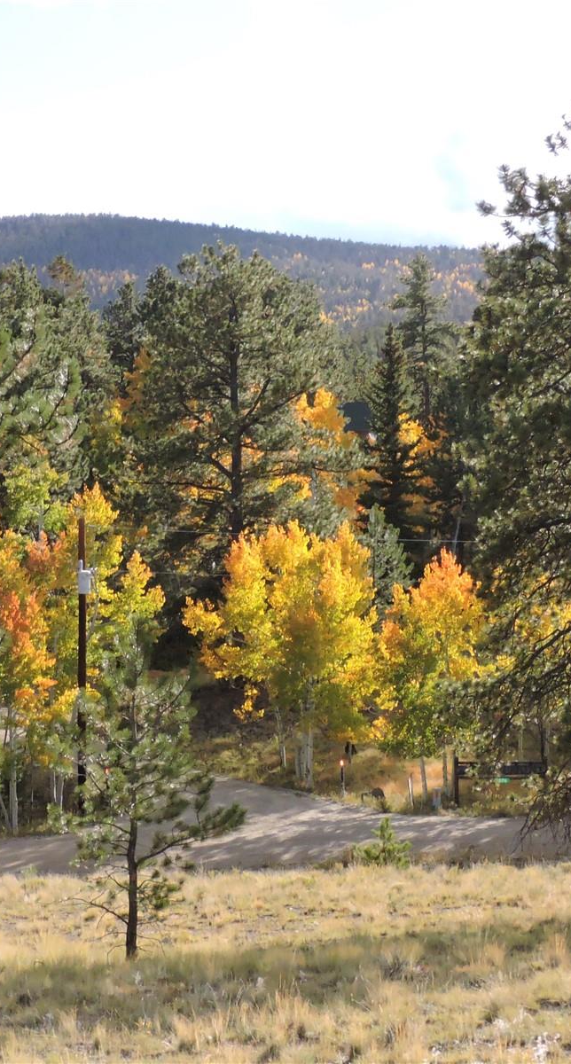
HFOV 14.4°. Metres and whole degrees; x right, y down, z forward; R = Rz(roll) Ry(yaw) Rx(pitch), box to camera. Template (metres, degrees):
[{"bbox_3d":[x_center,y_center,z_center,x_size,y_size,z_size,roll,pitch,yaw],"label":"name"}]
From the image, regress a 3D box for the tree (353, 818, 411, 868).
[{"bbox_3d":[1.925,6.229,45.000,1.170,1.060,1.140,0,0,0],"label":"tree"}]

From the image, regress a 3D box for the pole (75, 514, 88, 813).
[{"bbox_3d":[-6.062,3.970,67.000,0.360,8.960,0.360,0,0,0],"label":"pole"}]

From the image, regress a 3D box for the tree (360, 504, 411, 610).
[{"bbox_3d":[3.481,1.810,80.000,2.200,5.470,2.200,0,0,0],"label":"tree"}]

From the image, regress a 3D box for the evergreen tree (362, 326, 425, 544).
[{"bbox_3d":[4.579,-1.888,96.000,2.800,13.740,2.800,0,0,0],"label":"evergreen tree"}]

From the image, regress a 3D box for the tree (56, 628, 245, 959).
[{"bbox_3d":[-1.500,2.907,25.000,2.100,3.640,2.040,0,0,0],"label":"tree"}]

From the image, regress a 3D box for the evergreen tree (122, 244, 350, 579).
[{"bbox_3d":[-1.882,-2.939,86.000,8.710,16.070,8.450,0,0,0],"label":"evergreen tree"}]

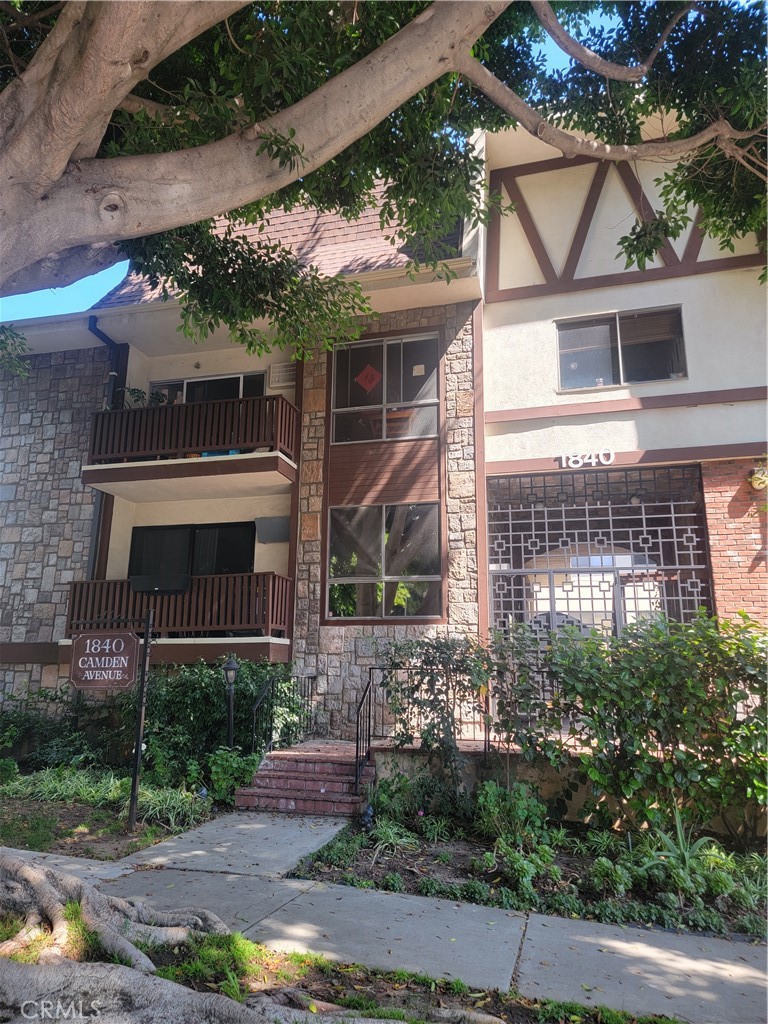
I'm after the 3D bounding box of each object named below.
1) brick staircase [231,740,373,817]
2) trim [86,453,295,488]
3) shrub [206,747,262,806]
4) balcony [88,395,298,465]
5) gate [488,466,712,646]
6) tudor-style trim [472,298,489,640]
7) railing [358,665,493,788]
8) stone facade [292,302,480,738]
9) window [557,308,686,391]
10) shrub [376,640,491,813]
[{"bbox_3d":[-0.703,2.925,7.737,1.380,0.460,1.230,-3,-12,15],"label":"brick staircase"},{"bbox_3d":[-3.020,-0.569,10.887,3.320,0.290,0.700,-3,-12,15],"label":"trim"},{"bbox_3d":[-1.612,2.841,7.648,0.533,0.557,0.520,-3,-12,15],"label":"shrub"},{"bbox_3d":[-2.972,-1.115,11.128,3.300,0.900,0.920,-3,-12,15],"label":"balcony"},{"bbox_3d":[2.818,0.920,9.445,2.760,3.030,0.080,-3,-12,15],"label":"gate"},{"bbox_3d":[1.372,-0.413,9.950,0.160,5.530,0.120,-3,-12,15],"label":"tudor-style trim"},{"bbox_3d":[0.417,2.327,7.655,1.320,1.250,0.620,-3,-12,15],"label":"railing"},{"bbox_3d":[0.040,0.068,10.377,2.700,6.250,0.300,-3,-12,15],"label":"stone facade"},{"bbox_3d":[3.266,-2.259,9.844,1.690,1.060,0.100,-3,-12,15],"label":"window"},{"bbox_3d":[0.542,2.187,7.421,1.149,1.789,0.750,-3,-12,15],"label":"shrub"}]

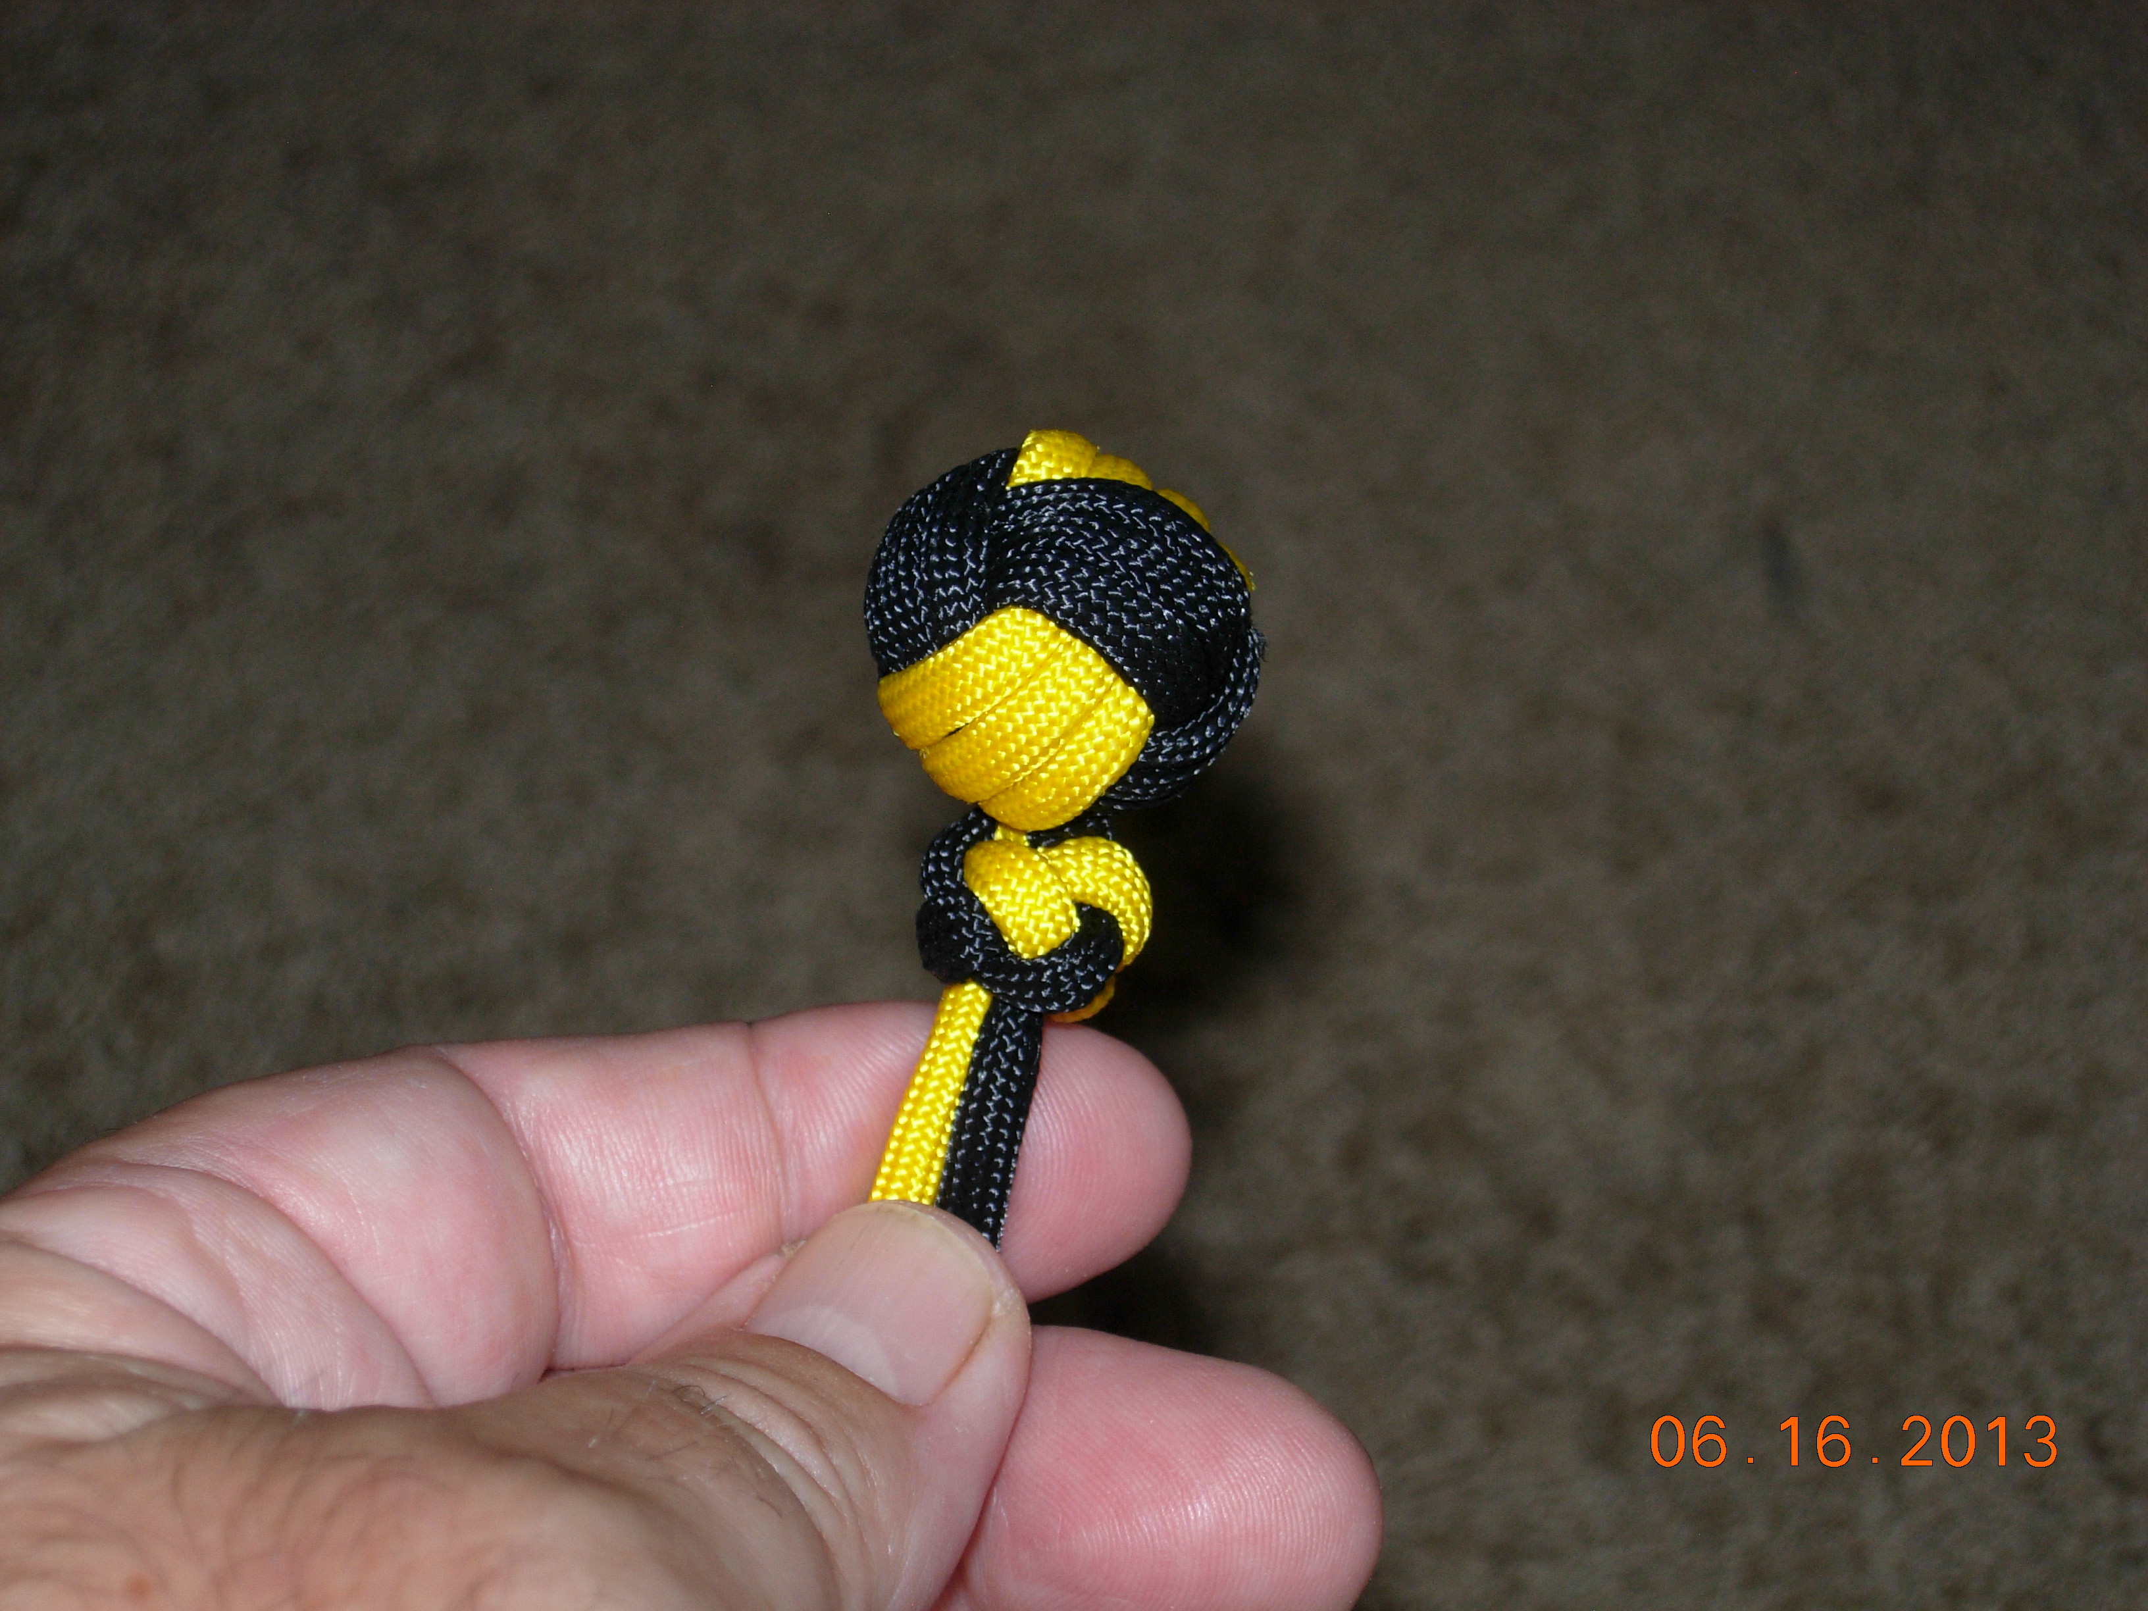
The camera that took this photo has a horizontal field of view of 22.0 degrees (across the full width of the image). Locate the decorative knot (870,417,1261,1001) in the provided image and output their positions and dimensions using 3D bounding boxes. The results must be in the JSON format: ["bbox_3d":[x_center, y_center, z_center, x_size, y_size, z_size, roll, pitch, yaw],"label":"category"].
[{"bbox_3d":[-0.001,-0.005,0.357,0.025,0.025,0.037,5,99,0],"label":"decorative knot"}]

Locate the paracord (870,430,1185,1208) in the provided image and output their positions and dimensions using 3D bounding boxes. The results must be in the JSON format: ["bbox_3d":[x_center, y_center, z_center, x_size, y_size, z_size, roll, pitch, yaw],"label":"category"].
[{"bbox_3d":[-0.003,0.002,0.357,0.023,0.024,0.053,8,97,0],"label":"paracord"}]

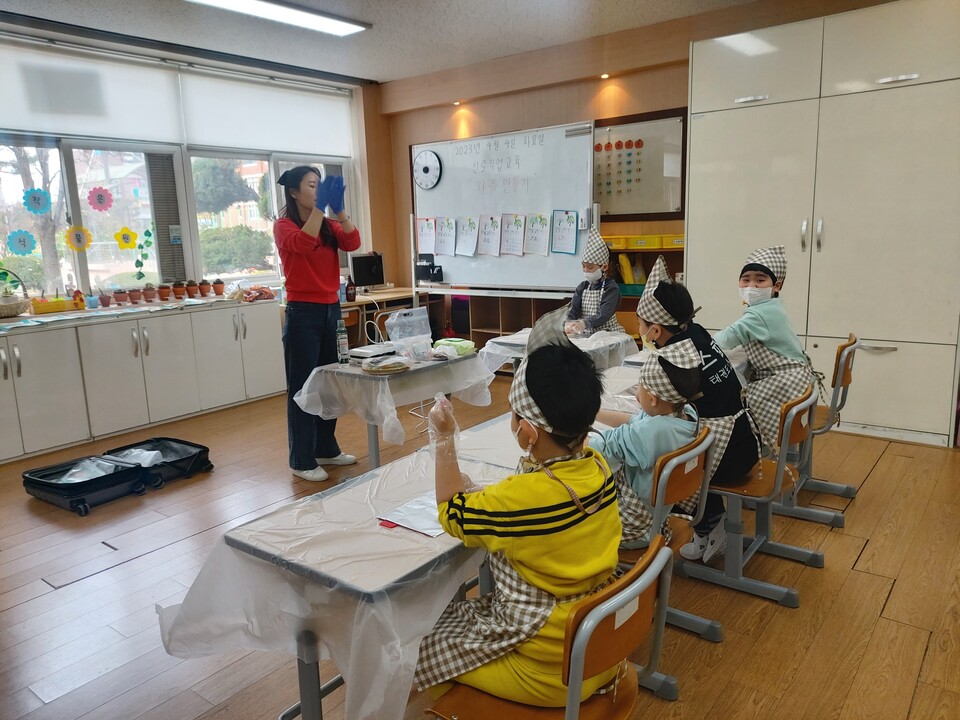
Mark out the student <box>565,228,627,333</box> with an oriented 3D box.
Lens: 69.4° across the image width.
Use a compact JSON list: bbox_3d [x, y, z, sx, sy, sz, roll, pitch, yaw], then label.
[{"bbox_3d":[0.627,-0.117,3.857,0.360,1.170,0.450,7,14,39],"label":"student"}]

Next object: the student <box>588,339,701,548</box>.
[{"bbox_3d":[0.389,0.378,1.976,0.460,0.920,0.370,8,15,43],"label":"student"}]

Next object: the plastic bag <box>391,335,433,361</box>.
[{"bbox_3d":[-0.348,-0.064,3.534,0.200,0.130,0.140,-11,14,-40],"label":"plastic bag"}]

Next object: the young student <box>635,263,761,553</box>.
[{"bbox_3d":[0.759,0.187,2.509,0.380,1.090,0.550,-11,14,-40],"label":"young student"}]

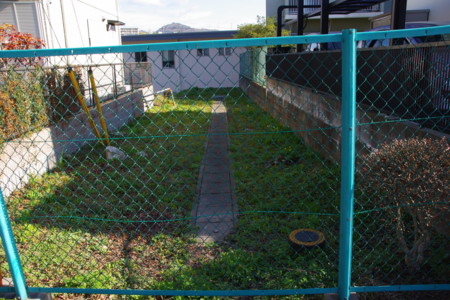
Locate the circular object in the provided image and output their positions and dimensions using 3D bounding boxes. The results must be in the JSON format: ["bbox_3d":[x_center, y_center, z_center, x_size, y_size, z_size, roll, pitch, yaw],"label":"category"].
[{"bbox_3d":[0.637,0.705,2.608,0.275,0.065,0.275,-2,15,0],"label":"circular object"}]

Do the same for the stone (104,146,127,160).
[{"bbox_3d":[-1.634,0.052,5.050,0.300,0.180,0.210,-7,16,-18],"label":"stone"}]

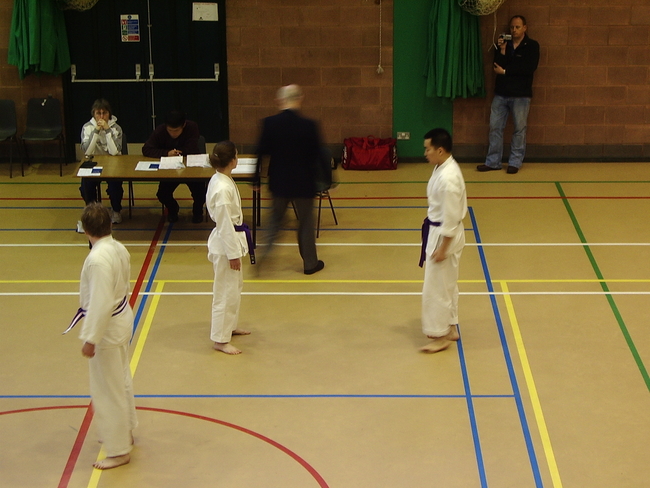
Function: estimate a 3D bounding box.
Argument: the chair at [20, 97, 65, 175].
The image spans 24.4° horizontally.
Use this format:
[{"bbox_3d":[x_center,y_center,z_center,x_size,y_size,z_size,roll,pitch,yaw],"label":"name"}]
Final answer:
[{"bbox_3d":[-3.177,-1.208,17.011,0.470,0.790,0.530,-1,19,-1],"label":"chair"}]

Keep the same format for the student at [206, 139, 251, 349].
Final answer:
[{"bbox_3d":[-0.764,0.005,12.046,0.370,1.710,0.470,0,19,1],"label":"student"}]

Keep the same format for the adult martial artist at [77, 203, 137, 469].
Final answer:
[{"bbox_3d":[-1.490,0.604,10.160,0.370,1.810,0.470,11,22,30],"label":"adult martial artist"}]

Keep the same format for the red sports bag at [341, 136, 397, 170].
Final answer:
[{"bbox_3d":[0.509,-1.052,17.194,0.610,0.330,0.290,0,19,1],"label":"red sports bag"}]

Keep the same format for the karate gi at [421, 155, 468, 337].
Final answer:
[{"bbox_3d":[0.951,0.028,12.026,0.360,1.500,0.490,-3,19,-9],"label":"karate gi"}]

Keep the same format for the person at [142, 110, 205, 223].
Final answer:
[{"bbox_3d":[-1.506,-0.804,15.260,0.620,1.160,0.780,-1,19,-1],"label":"person"}]

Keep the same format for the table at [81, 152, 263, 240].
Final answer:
[{"bbox_3d":[-1.524,-0.408,14.773,1.820,0.720,0.770,0,19,1],"label":"table"}]

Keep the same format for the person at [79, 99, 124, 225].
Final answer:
[{"bbox_3d":[-2.236,-0.846,15.258,0.500,1.240,0.800,-1,19,-1],"label":"person"}]

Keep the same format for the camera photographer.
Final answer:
[{"bbox_3d":[2.049,-1.675,16.763,0.600,1.770,0.450,9,21,24],"label":"camera photographer"}]

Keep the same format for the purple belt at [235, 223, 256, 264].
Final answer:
[{"bbox_3d":[-0.689,-0.006,12.031,0.300,0.340,0.320,0,19,1],"label":"purple belt"}]

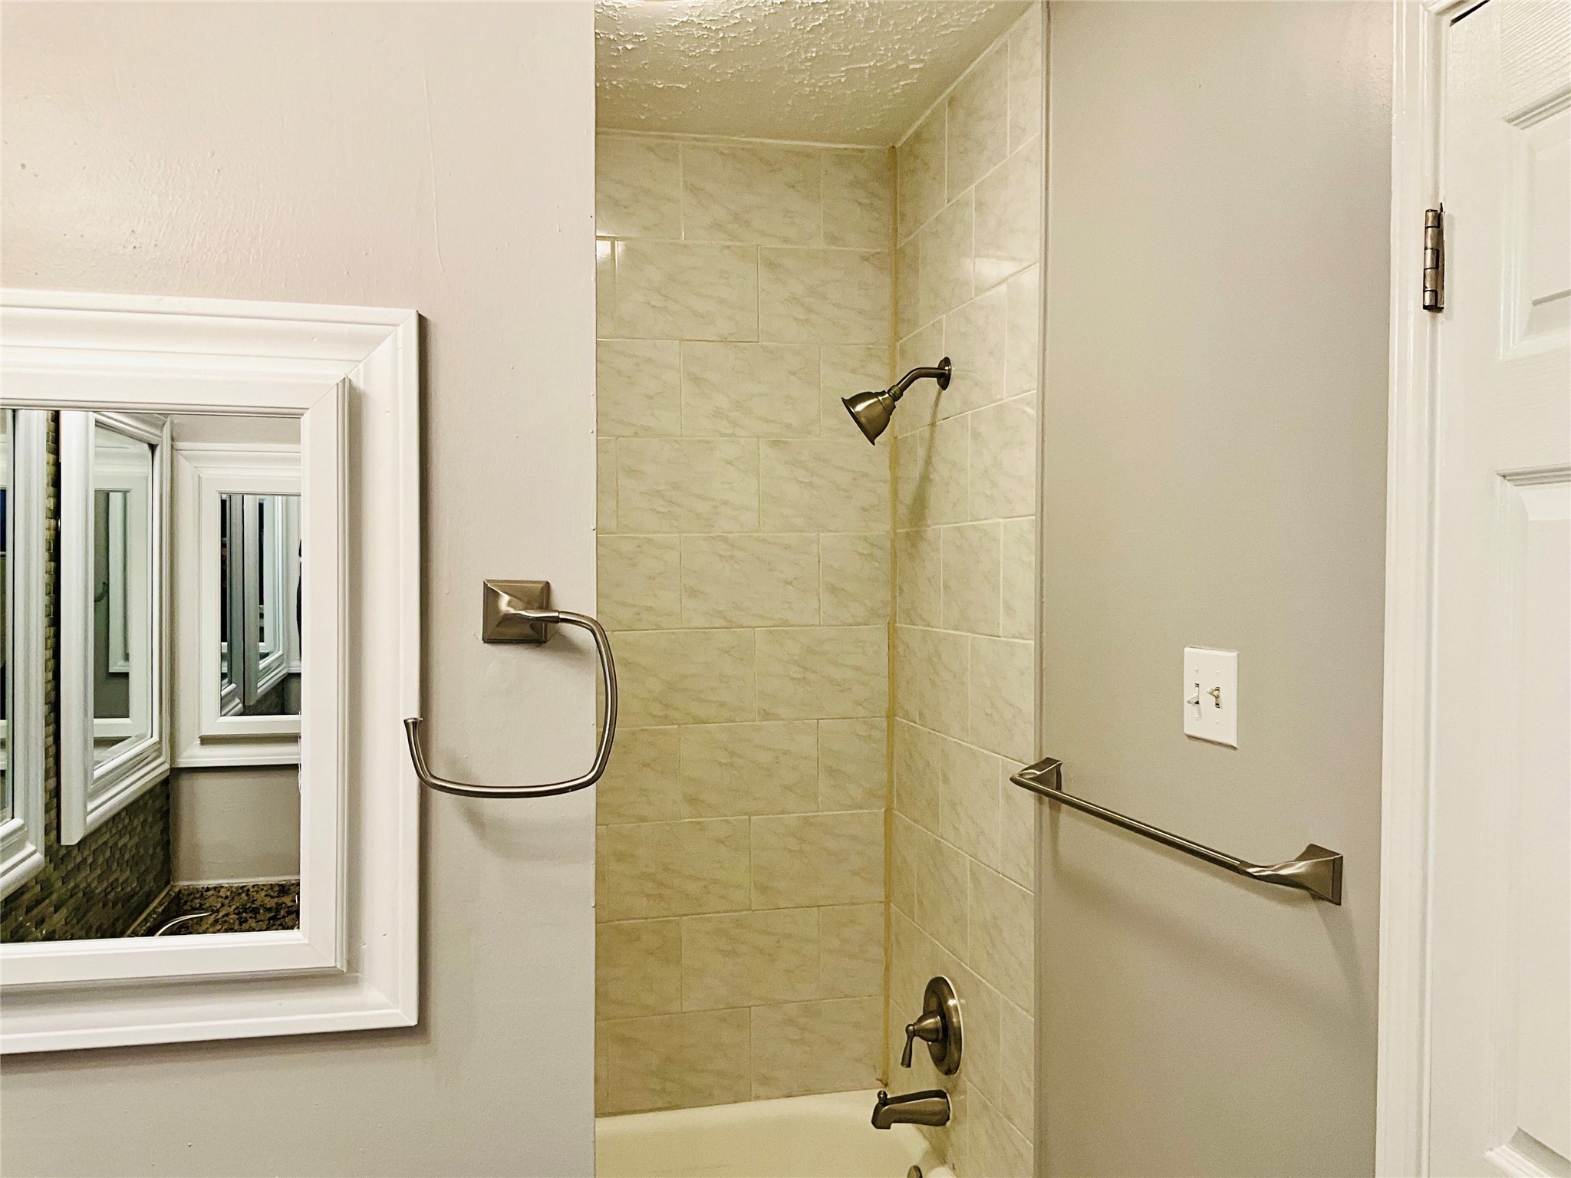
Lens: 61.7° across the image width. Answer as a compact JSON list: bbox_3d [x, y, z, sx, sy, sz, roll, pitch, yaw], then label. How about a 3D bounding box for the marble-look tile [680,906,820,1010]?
[{"bbox_3d":[-0.074,0.801,2.856,0.304,0.203,0.012,0,1,-15],"label":"marble-look tile"}]

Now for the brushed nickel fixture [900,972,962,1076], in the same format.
[{"bbox_3d":[0.269,0.849,2.546,0.095,0.170,0.168,0,1,-13],"label":"brushed nickel fixture"}]

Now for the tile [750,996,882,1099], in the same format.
[{"bbox_3d":[0.069,0.999,2.864,0.292,0.200,0.010,0,1,-13],"label":"tile"}]

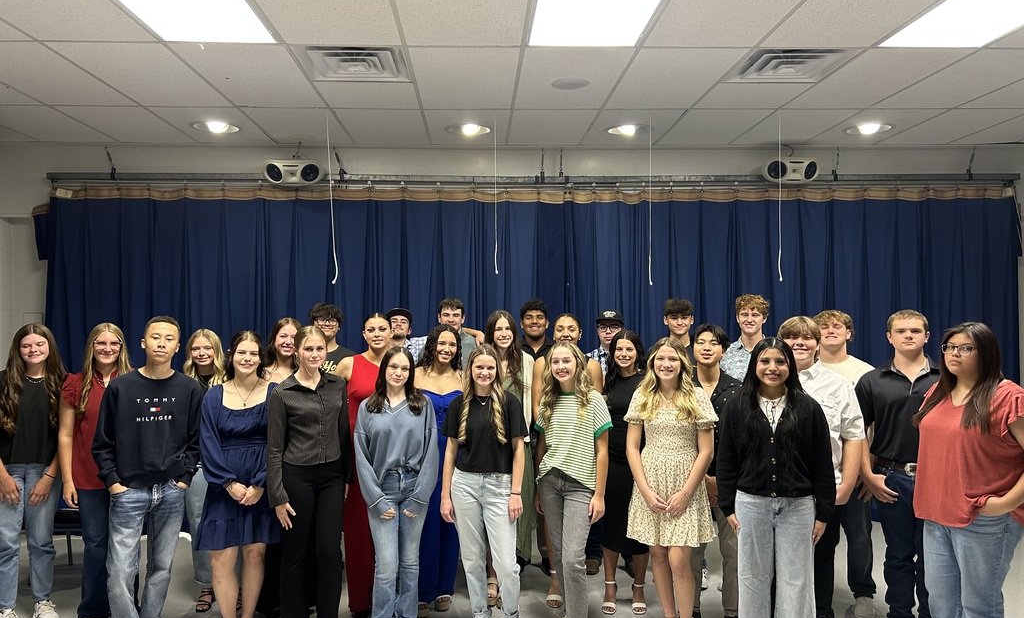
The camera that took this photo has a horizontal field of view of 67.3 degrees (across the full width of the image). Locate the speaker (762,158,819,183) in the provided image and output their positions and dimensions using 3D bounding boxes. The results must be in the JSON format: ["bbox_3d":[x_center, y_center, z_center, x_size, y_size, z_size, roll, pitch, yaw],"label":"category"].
[{"bbox_3d":[2.202,-1.093,6.080,0.400,0.190,0.210,0,9,-3],"label":"speaker"}]

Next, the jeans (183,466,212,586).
[{"bbox_3d":[-1.810,1.278,4.680,0.360,0.785,0.280,0,-1,-9],"label":"jeans"}]

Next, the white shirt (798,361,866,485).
[{"bbox_3d":[1.565,0.590,4.100,0.560,0.690,0.300,-1,-1,12],"label":"white shirt"}]

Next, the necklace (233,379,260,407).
[{"bbox_3d":[-1.440,0.450,4.170,0.145,0.160,0.130,0,0,-17],"label":"necklace"}]

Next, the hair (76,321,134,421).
[{"bbox_3d":[-2.278,0.338,4.300,0.290,0.530,0.240,0,-1,-19],"label":"hair"}]

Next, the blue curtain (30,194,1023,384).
[{"bbox_3d":[0.263,0.396,6.037,7.720,2.660,0.200,0,-1,-3],"label":"blue curtain"}]

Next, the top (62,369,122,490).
[{"bbox_3d":[-2.306,0.677,4.320,0.450,0.670,0.260,0,-1,-19],"label":"top"}]

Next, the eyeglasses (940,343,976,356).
[{"bbox_3d":[1.989,0.177,3.411,0.142,0.046,0.140,-1,-1,38],"label":"eyeglasses"}]

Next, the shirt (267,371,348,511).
[{"bbox_3d":[-1.077,0.691,4.070,0.440,0.700,0.260,0,-1,-30],"label":"shirt"}]

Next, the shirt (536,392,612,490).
[{"bbox_3d":[0.339,0.700,4.170,0.410,0.550,0.250,-1,0,8],"label":"shirt"}]

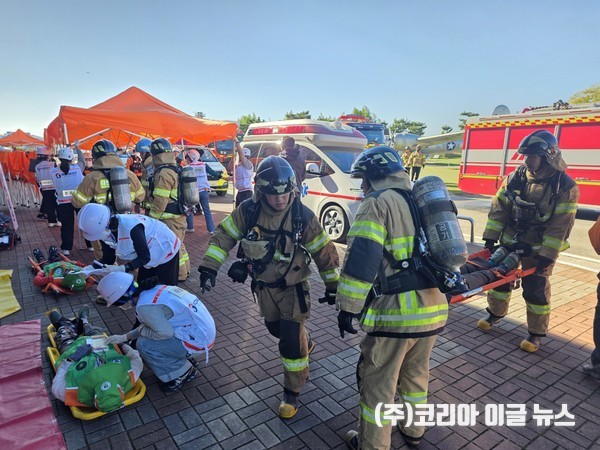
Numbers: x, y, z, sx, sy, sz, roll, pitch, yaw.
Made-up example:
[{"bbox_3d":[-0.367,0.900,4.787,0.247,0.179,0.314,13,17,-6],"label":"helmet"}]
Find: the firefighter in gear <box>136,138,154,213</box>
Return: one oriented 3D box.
[{"bbox_3d":[-2.262,-0.405,5.982,0.520,1.760,0.600,5,12,17],"label":"firefighter in gear"}]

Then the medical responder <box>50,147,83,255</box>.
[{"bbox_3d":[-3.599,-0.391,6.198,0.550,1.680,0.450,-3,11,-22],"label":"medical responder"}]

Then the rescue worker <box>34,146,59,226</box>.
[{"bbox_3d":[-5.284,-0.846,8.347,0.450,1.600,0.520,4,11,14],"label":"rescue worker"}]

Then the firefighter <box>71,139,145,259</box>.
[{"bbox_3d":[-2.067,-0.058,4.372,0.560,1.760,0.690,11,14,41],"label":"firefighter"}]

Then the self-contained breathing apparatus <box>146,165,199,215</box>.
[{"bbox_3d":[-1.547,-0.446,4.902,0.420,0.620,0.420,6,12,26],"label":"self-contained breathing apparatus"}]

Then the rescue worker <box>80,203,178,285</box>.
[{"bbox_3d":[-1.546,0.375,3.637,0.920,1.200,0.520,2,11,5],"label":"rescue worker"}]

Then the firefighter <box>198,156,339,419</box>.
[{"bbox_3d":[-0.184,0.343,2.694,0.880,1.630,0.620,3,11,10],"label":"firefighter"}]

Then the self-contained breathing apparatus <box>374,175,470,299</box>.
[{"bbox_3d":[0.625,0.058,2.000,0.320,0.570,0.350,-6,4,36],"label":"self-contained breathing apparatus"}]

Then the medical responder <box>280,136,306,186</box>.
[{"bbox_3d":[-0.123,-0.335,5.788,0.380,1.860,0.520,10,14,39],"label":"medical responder"}]

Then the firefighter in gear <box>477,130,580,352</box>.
[{"bbox_3d":[2.061,0.121,3.596,0.570,1.860,0.650,-6,13,-34],"label":"firefighter in gear"}]

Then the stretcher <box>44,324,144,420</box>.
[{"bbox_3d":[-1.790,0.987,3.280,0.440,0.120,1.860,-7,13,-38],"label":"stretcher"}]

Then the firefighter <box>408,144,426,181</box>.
[{"bbox_3d":[5.496,-2.855,18.600,0.680,1.780,0.450,4,11,16],"label":"firefighter"}]

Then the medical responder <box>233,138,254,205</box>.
[{"bbox_3d":[-1.189,-0.874,8.387,0.500,1.920,0.500,0,11,-5],"label":"medical responder"}]

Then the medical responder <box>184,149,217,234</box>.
[{"bbox_3d":[-1.934,-0.656,7.696,0.620,1.610,0.450,-4,12,-23],"label":"medical responder"}]

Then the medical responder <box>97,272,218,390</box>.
[{"bbox_3d":[-1.012,0.710,2.945,0.860,0.780,0.560,-1,11,-12],"label":"medical responder"}]

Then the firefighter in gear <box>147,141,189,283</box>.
[{"bbox_3d":[-1.672,-0.218,5.082,0.560,1.760,0.580,6,12,26],"label":"firefighter in gear"}]

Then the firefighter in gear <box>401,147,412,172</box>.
[{"bbox_3d":[5.358,-2.977,19.930,0.580,1.780,0.420,3,11,11],"label":"firefighter in gear"}]

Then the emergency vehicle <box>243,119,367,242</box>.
[{"bbox_3d":[0.497,-1.192,8.949,1.950,2.280,5.150,-6,13,-34],"label":"emergency vehicle"}]

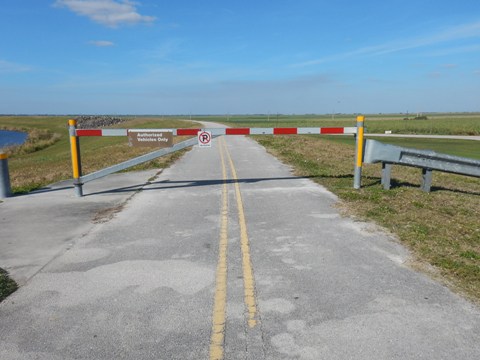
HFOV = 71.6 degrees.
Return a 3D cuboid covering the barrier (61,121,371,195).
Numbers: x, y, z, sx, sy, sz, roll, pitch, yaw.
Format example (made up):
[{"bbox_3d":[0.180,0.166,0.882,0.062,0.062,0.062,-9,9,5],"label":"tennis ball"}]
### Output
[{"bbox_3d":[-0.342,-0.442,6.292,5.502,1.430,0.220,-1,11,-4],"label":"barrier"}]

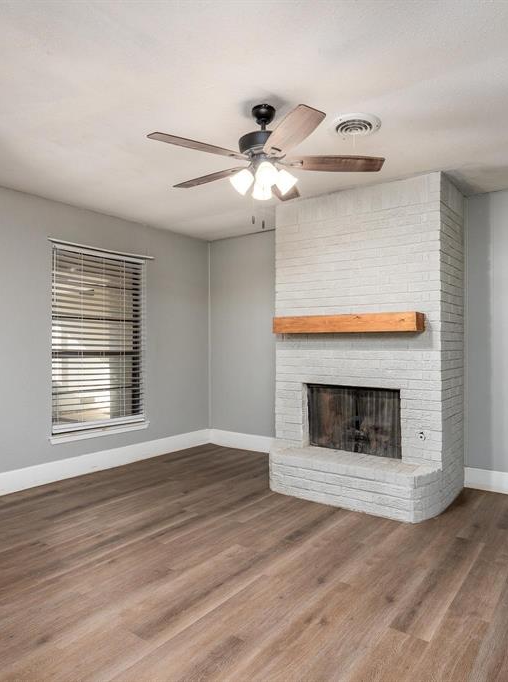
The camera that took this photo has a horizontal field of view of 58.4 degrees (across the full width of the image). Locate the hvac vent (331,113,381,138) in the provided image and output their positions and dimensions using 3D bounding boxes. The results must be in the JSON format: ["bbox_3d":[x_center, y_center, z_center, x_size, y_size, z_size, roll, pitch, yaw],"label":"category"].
[{"bbox_3d":[0.632,-1.308,2.793,0.310,0.040,0.310,0,0,0],"label":"hvac vent"}]

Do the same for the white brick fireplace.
[{"bbox_3d":[0.941,0.004,4.127,1.560,2.630,1.135,0,-1,36],"label":"white brick fireplace"}]

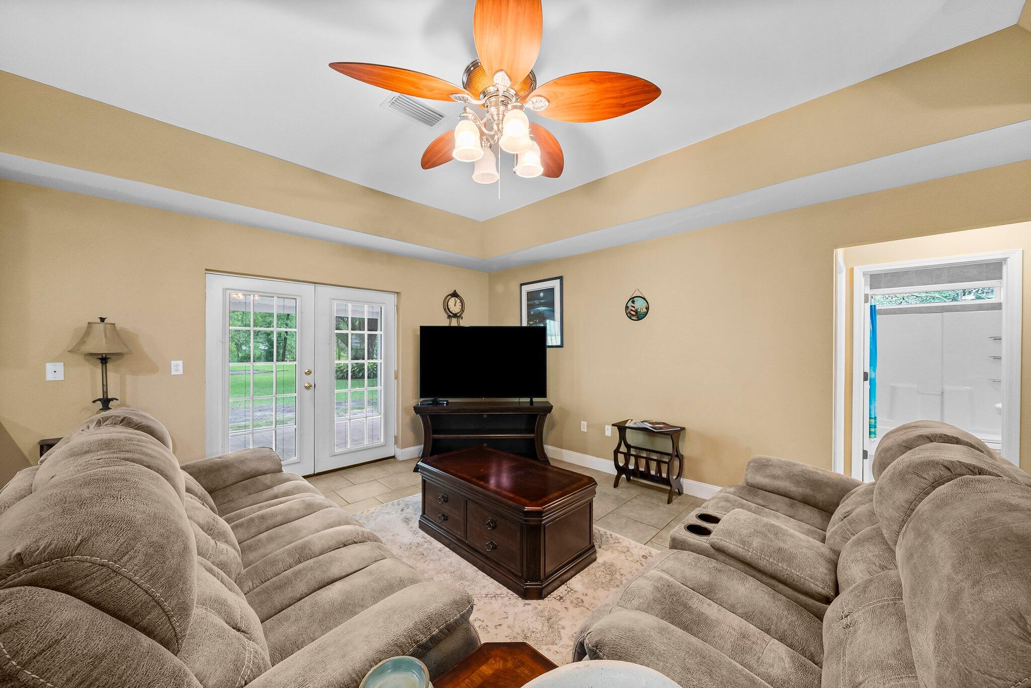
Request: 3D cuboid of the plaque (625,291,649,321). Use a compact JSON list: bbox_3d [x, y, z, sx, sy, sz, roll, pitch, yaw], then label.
[{"bbox_3d":[1.257,-0.402,3.580,0.263,0.323,0.020,1,1,45],"label":"plaque"}]

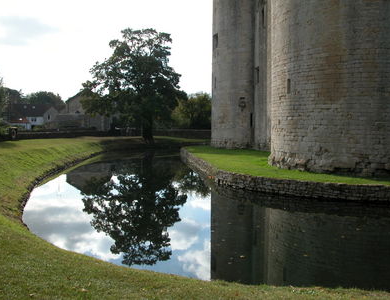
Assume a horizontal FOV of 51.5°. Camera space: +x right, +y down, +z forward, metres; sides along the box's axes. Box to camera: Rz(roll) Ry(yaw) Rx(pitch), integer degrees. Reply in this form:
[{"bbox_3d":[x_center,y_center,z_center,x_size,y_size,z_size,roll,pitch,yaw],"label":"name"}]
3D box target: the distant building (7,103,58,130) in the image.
[{"bbox_3d":[-43.400,-8.870,108.000,13.000,7.400,8.000,0,4,-6],"label":"distant building"}]

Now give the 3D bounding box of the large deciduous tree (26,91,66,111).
[{"bbox_3d":[-49.910,-13.020,135.000,13.300,13.000,12.500,0,4,0],"label":"large deciduous tree"}]

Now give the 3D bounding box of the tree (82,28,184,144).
[{"bbox_3d":[-6.080,-6.280,40.000,10.200,11.400,10.000,0,4,0],"label":"tree"}]

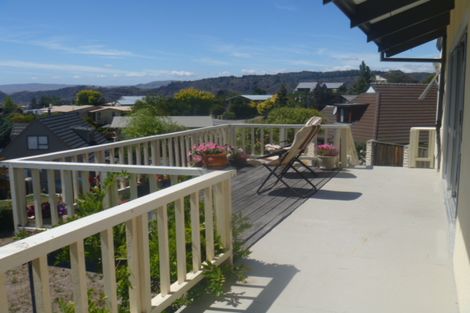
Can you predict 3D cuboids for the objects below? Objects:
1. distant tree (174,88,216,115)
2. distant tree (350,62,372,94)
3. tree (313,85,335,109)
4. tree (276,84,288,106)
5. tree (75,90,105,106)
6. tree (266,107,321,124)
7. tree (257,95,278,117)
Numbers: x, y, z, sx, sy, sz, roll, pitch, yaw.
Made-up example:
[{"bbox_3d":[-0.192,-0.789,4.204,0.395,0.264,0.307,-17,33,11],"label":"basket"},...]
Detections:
[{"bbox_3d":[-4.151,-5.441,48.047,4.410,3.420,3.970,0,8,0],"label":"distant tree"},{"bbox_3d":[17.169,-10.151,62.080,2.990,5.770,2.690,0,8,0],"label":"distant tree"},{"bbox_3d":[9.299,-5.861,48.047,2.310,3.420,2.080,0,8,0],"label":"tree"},{"bbox_3d":[5.199,-6.200,50.067,1.310,3.370,1.180,0,8,0],"label":"tree"},{"bbox_3d":[-23.889,-8.872,75.091,4.930,3.940,4.430,0,8,0],"label":"tree"},{"bbox_3d":[2.433,-1.335,19.052,2.250,1.500,2.020,0,8,0],"label":"tree"},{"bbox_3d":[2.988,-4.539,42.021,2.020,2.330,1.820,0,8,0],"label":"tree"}]

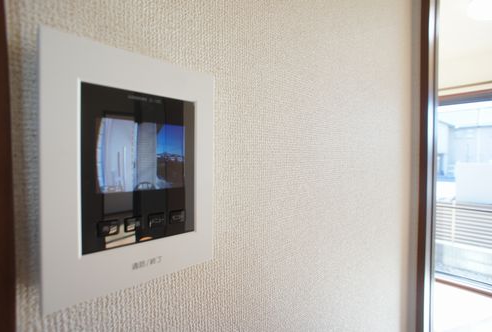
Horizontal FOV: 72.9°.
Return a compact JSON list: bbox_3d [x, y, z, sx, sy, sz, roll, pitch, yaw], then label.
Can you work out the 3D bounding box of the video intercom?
[{"bbox_3d":[-0.083,0.003,0.258,0.019,0.172,0.143,1,1,39],"label":"video intercom"}]

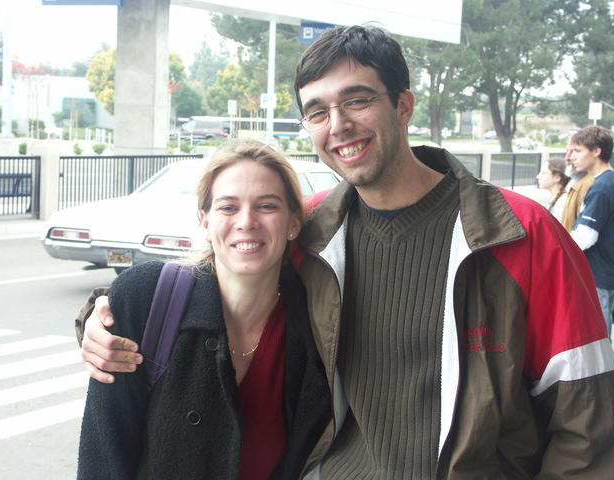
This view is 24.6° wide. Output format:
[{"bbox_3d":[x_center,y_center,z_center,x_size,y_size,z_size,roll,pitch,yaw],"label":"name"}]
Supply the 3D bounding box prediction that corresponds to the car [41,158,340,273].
[{"bbox_3d":[-0.757,-0.288,16.723,2.000,1.410,5.350,3,5,26],"label":"car"}]

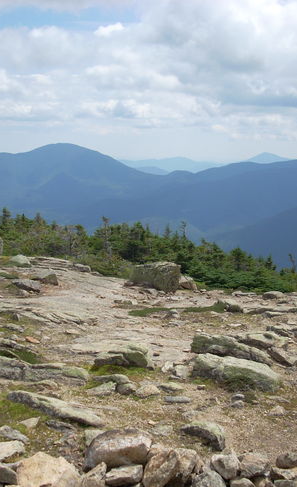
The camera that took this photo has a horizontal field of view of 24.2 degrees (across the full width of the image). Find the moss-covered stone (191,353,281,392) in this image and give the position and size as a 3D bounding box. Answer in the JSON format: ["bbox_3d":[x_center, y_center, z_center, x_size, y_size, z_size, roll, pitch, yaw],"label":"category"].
[{"bbox_3d":[0.772,1.147,6.203,0.803,0.264,0.442,4,9,28],"label":"moss-covered stone"}]

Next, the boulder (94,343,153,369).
[{"bbox_3d":[-0.244,1.100,6.832,0.557,0.189,0.446,1,8,10],"label":"boulder"}]

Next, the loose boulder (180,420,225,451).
[{"bbox_3d":[0.373,1.301,4.707,0.306,0.160,0.214,3,8,20],"label":"loose boulder"}]

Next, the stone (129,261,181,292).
[{"bbox_3d":[0.100,0.561,11.861,0.889,0.510,0.578,4,9,28],"label":"stone"}]

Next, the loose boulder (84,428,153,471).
[{"bbox_3d":[-0.182,1.248,4.215,0.407,0.196,0.285,-2,8,-12],"label":"loose boulder"}]

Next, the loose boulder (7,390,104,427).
[{"bbox_3d":[-0.708,1.234,5.211,0.834,0.157,0.275,4,9,28],"label":"loose boulder"}]

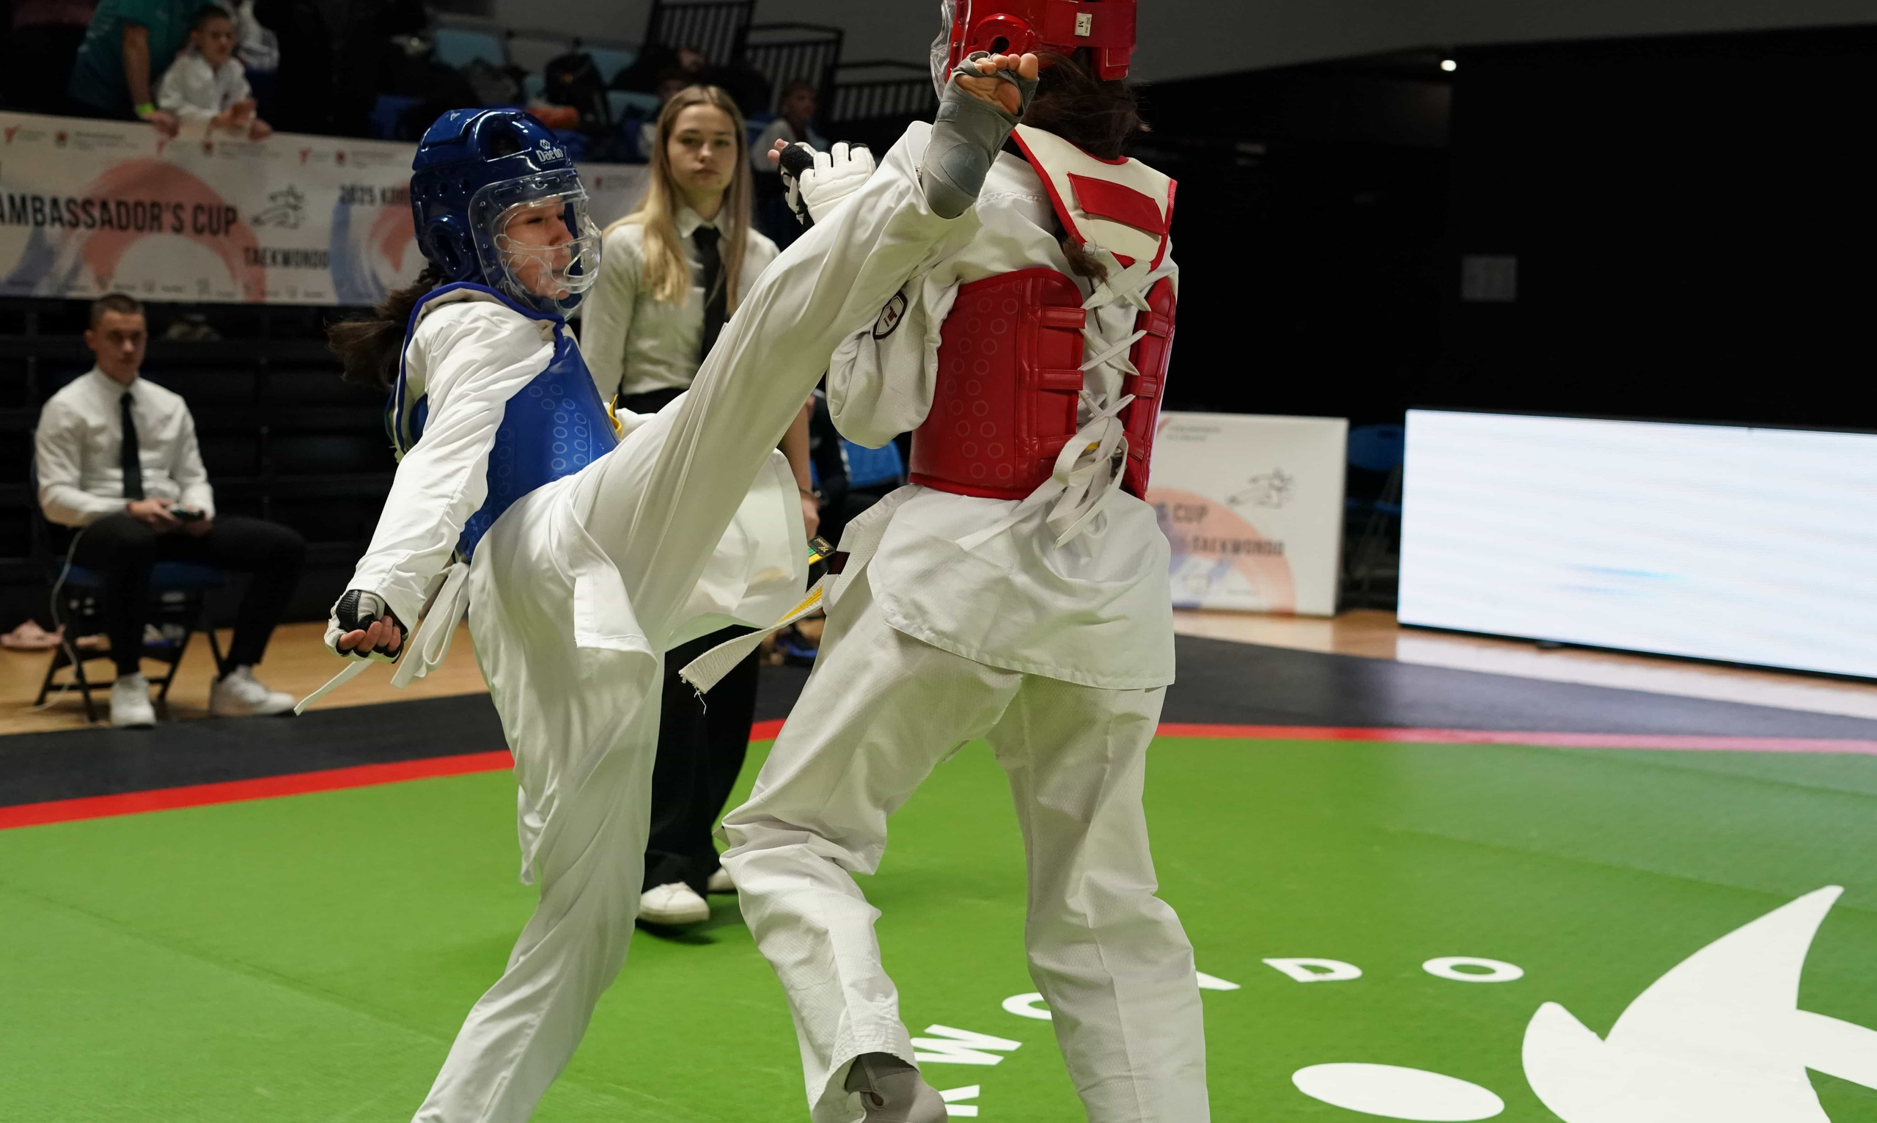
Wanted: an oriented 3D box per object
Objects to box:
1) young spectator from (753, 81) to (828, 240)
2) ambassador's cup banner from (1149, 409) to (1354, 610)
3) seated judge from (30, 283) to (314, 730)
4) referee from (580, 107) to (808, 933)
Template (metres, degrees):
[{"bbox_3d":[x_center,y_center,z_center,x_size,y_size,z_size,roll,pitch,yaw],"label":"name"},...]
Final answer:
[{"bbox_3d":[-0.747,-1.722,12.902,0.430,1.320,0.360,-3,6,-40],"label":"young spectator"},{"bbox_3d":[1.036,-0.254,12.590,1.850,0.940,0.220,3,5,18],"label":"ambassador's cup banner"},{"bbox_3d":[-2.472,-0.187,8.397,0.720,1.326,0.660,-2,6,-33],"label":"seated judge"},{"bbox_3d":[-0.527,-0.132,5.529,0.490,1.736,0.380,0,5,-17],"label":"referee"}]

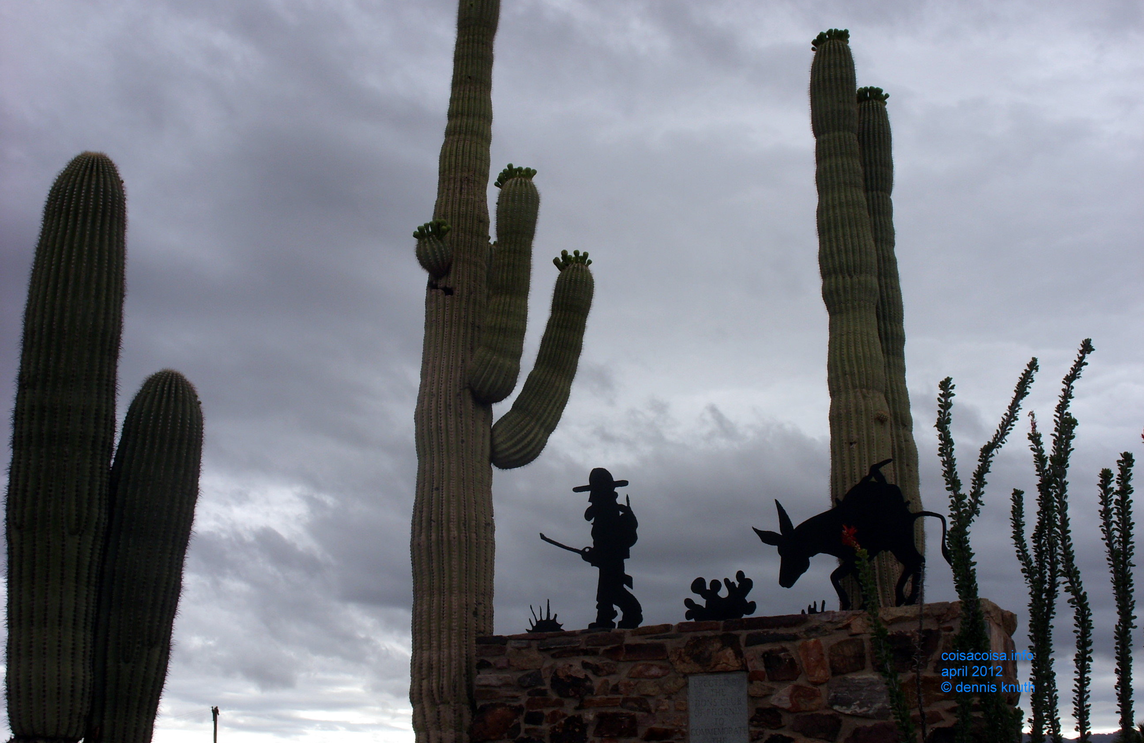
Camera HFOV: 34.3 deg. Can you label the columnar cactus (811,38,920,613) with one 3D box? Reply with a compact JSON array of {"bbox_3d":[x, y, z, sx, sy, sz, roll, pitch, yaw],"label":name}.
[{"bbox_3d":[2.145,0.976,13.254,0.692,7.273,0.660,0,-14,0],"label":"columnar cactus"}]

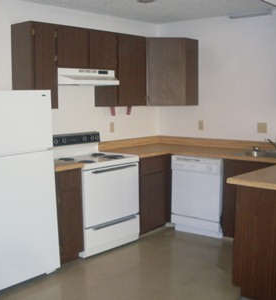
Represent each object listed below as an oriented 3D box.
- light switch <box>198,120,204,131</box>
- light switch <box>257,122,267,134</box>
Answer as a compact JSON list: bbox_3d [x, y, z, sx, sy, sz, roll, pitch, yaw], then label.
[{"bbox_3d":[0.756,-0.300,5.315,0.071,0.115,0.013,5,9,41],"label":"light switch"},{"bbox_3d":[1.351,-0.241,4.793,0.116,0.115,0.013,5,9,41],"label":"light switch"}]

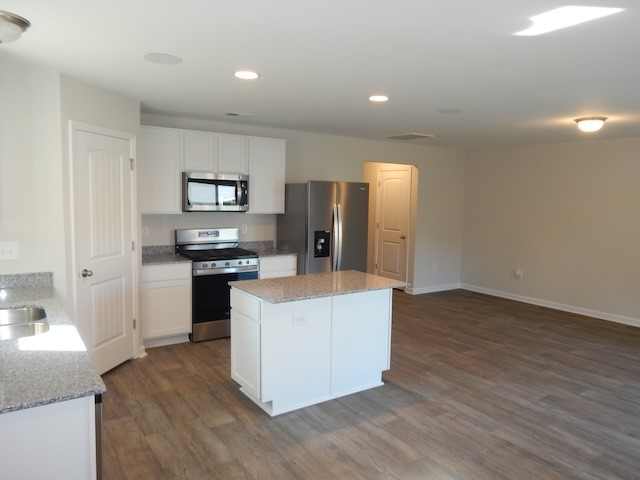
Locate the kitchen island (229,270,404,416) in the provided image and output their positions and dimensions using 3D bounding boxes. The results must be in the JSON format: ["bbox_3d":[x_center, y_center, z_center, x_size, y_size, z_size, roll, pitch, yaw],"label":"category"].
[{"bbox_3d":[-0.008,0.786,3.735,1.259,0.901,0.742,-2,6,-34],"label":"kitchen island"}]

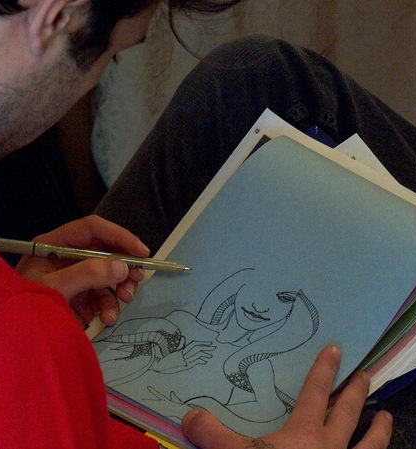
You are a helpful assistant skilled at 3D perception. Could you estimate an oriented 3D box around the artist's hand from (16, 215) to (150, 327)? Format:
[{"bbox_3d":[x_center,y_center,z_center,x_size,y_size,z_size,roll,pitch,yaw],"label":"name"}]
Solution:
[{"bbox_3d":[-0.103,0.036,2.140,0.125,0.085,0.085,-7,33,-11],"label":"artist's hand"}]

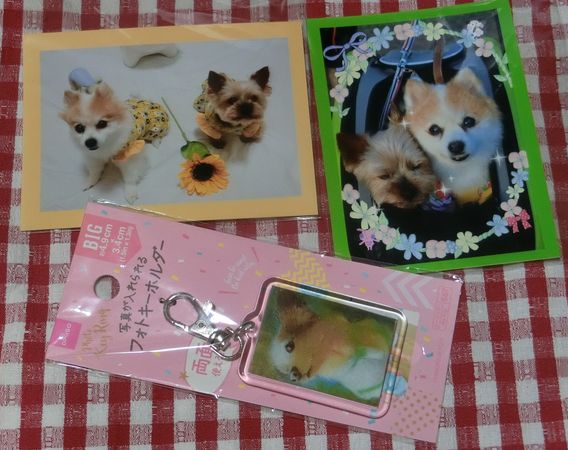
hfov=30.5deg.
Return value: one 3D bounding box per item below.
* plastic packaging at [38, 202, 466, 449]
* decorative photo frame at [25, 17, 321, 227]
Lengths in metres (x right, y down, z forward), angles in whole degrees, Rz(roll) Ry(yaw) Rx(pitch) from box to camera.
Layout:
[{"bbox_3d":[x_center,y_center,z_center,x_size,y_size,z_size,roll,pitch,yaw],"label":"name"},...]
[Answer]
[{"bbox_3d":[-0.010,0.035,0.396,0.150,0.010,0.064,11,72,2],"label":"plastic packaging"},{"bbox_3d":[-0.048,-0.042,0.423,0.117,0.002,0.086,-3,72,-3],"label":"decorative photo frame"}]

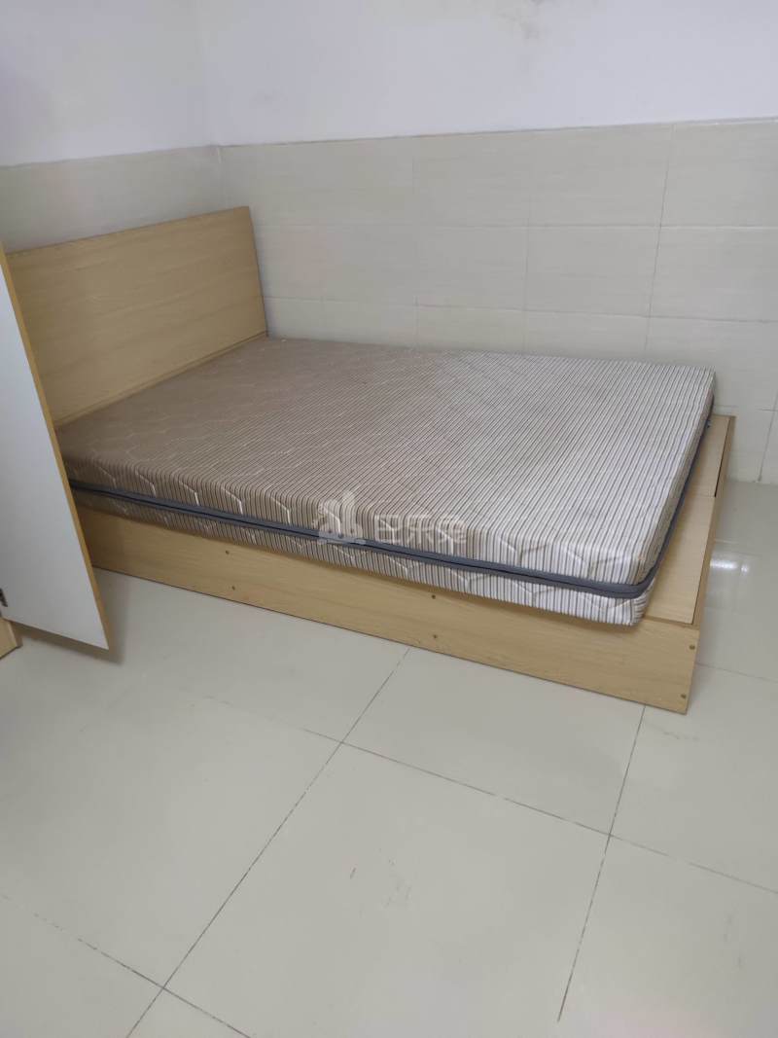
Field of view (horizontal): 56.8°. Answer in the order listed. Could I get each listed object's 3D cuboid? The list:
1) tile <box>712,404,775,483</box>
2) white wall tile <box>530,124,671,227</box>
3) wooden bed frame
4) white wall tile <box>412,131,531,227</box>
[{"bbox_3d":[1.153,-0.294,2.677,0.452,0.279,0.010,10,31,23],"label":"tile"},{"bbox_3d":[0.703,-1.156,2.439,0.452,0.301,0.010,10,31,23],"label":"white wall tile"},{"bbox_3d":[0.037,-0.433,2.352,2.008,0.963,1.329,10,32,23],"label":"wooden bed frame"},{"bbox_3d":[0.296,-1.230,2.619,0.452,0.301,0.010,10,31,23],"label":"white wall tile"}]

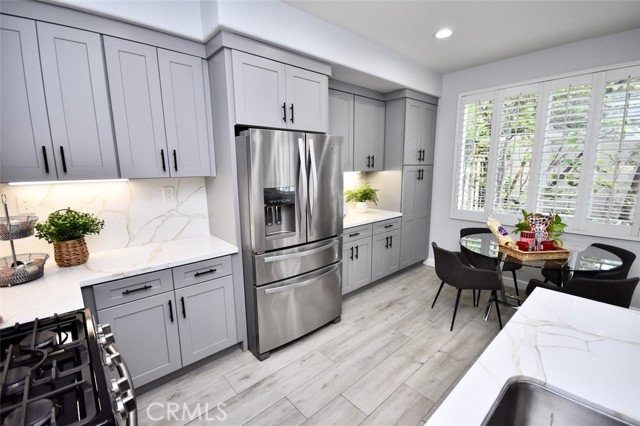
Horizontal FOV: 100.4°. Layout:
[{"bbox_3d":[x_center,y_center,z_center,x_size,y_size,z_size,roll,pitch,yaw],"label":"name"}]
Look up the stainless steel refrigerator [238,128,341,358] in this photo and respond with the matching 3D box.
[{"bbox_3d":[-0.385,0.211,2.598,0.907,1.830,0.870,-8,12,-39],"label":"stainless steel refrigerator"}]

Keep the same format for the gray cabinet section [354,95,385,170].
[{"bbox_3d":[0.546,-1.006,3.535,0.598,0.899,0.312,-9,12,-39],"label":"gray cabinet section"}]

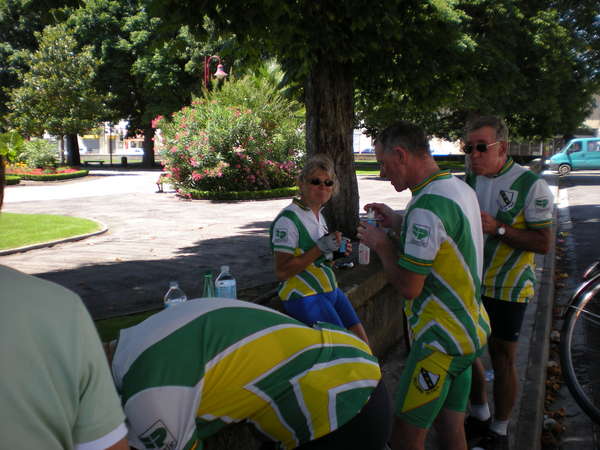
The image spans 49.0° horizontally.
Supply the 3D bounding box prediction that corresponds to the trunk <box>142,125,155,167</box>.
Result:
[{"bbox_3d":[-9.055,-4.769,39.212,0.680,2.802,0.680,0,6,0],"label":"trunk"}]

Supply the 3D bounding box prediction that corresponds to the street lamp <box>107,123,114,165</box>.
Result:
[{"bbox_3d":[-12.325,-5.376,42.666,0.450,3.098,0.450,0,6,0],"label":"street lamp"}]

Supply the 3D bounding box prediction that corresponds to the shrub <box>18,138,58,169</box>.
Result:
[{"bbox_3d":[-11.087,-2.936,27.846,1.750,1.429,1.600,0,6,0],"label":"shrub"}]

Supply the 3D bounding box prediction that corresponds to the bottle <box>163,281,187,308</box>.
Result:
[{"bbox_3d":[-0.515,0.387,2.731,0.088,0.310,0.088,0,6,0],"label":"bottle"}]

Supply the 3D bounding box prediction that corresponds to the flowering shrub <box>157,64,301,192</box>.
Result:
[{"bbox_3d":[-1.546,-2.180,15.151,3.250,2.961,2.900,0,6,0],"label":"flowering shrub"}]

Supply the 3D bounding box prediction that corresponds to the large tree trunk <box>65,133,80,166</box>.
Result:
[{"bbox_3d":[-14.421,-4.879,41.716,0.850,2.340,0.850,0,6,0],"label":"large tree trunk"}]

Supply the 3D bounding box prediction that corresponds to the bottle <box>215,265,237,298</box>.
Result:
[{"bbox_3d":[-0.319,0.328,2.855,0.088,0.310,0.088,0,6,0],"label":"bottle"}]

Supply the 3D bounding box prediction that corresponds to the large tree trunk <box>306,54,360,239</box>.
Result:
[{"bbox_3d":[0.323,-0.809,6.651,0.520,1.907,0.500,0,6,0],"label":"large tree trunk"}]

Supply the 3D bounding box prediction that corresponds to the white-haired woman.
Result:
[{"bbox_3d":[0.130,0.318,3.508,0.680,1.380,0.520,5,8,38],"label":"white-haired woman"}]

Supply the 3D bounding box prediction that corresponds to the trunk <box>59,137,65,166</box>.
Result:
[{"bbox_3d":[-15.152,-4.755,41.730,0.380,2.089,0.380,0,6,0],"label":"trunk"}]

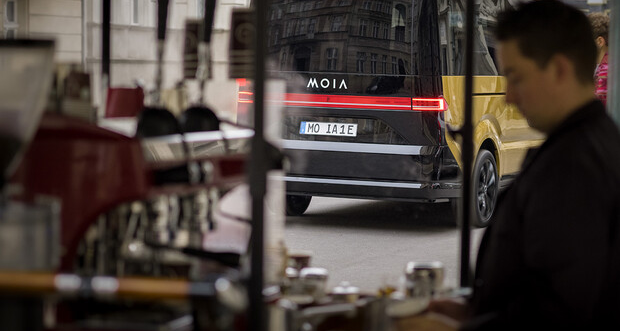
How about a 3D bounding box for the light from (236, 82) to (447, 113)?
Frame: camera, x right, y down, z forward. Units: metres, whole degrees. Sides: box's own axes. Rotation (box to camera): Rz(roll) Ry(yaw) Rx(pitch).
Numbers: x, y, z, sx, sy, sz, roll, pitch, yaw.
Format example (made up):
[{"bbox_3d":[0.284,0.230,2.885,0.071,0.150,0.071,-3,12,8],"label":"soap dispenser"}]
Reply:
[{"bbox_3d":[0.209,-0.548,13.267,1.940,0.115,0.200,3,4,23],"label":"light"}]

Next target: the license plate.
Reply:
[{"bbox_3d":[0.155,-0.310,13.168,0.520,0.110,0.020,3,-10,23],"label":"license plate"}]

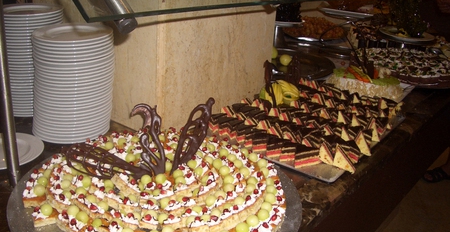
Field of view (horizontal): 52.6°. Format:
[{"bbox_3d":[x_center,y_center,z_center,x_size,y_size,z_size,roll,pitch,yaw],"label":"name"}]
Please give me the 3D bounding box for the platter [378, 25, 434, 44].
[{"bbox_3d":[1.090,-0.483,2.730,0.322,0.034,0.322,13,23,19],"label":"platter"}]

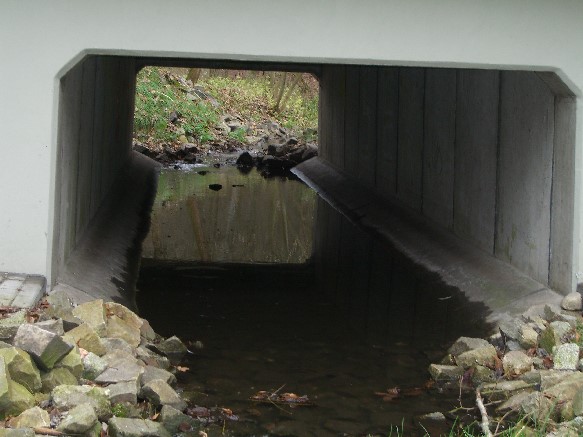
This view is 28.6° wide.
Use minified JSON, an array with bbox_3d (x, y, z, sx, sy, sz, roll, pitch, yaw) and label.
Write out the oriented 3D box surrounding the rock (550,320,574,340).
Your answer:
[{"bbox_3d":[1.956,0.809,8.266,0.180,0.140,0.160,1,7,0],"label":"rock"}]

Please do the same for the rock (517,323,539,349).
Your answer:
[{"bbox_3d":[1.724,0.855,8.366,0.160,0.170,0.160,1,7,0],"label":"rock"}]

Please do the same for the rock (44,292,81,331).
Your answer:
[{"bbox_3d":[-1.687,0.678,8.436,0.251,0.243,0.200,1,7,-11],"label":"rock"}]

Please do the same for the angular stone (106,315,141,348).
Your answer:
[{"bbox_3d":[-1.227,0.825,8.362,0.234,0.193,0.211,1,7,-8],"label":"angular stone"}]

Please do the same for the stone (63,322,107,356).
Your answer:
[{"bbox_3d":[-1.381,0.807,7.638,0.277,0.165,0.235,-3,8,-35],"label":"stone"}]

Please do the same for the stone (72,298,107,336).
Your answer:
[{"bbox_3d":[-1.459,0.715,8.272,0.250,0.250,0.220,1,7,0],"label":"stone"}]

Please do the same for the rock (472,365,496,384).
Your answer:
[{"bbox_3d":[1.267,1.024,7.516,0.170,0.130,0.160,1,7,0],"label":"rock"}]

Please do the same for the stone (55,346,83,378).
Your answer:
[{"bbox_3d":[-1.388,0.896,7.125,0.181,0.168,0.181,1,7,-11],"label":"stone"}]

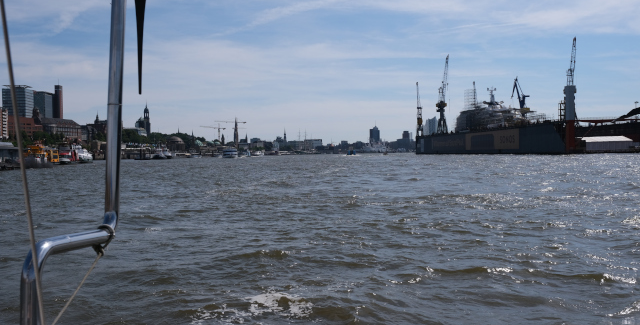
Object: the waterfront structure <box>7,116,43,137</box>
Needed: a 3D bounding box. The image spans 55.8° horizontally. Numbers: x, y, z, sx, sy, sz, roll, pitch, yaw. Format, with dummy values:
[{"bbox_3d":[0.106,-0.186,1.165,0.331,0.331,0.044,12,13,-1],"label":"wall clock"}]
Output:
[{"bbox_3d":[-324.040,-35.630,664.000,20.000,27.500,42.000,0,1,25],"label":"waterfront structure"}]

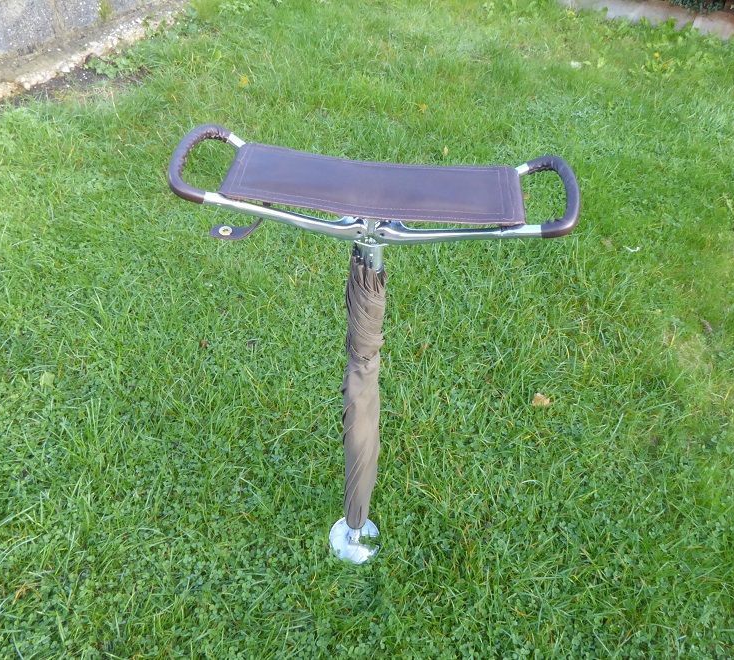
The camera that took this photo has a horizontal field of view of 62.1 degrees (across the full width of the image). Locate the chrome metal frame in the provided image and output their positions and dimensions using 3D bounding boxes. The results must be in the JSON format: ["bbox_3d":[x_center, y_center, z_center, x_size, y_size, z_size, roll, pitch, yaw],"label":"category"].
[{"bbox_3d":[0.008,-0.140,0.661,0.357,0.067,0.128,5,44,2],"label":"chrome metal frame"}]

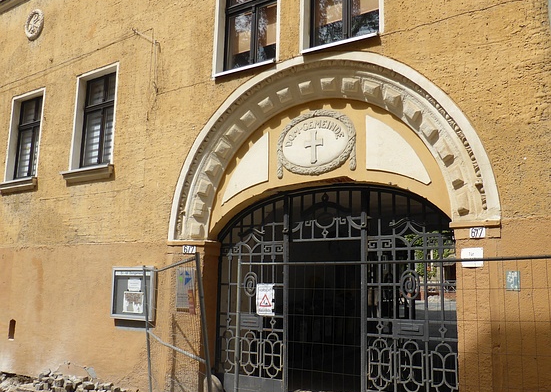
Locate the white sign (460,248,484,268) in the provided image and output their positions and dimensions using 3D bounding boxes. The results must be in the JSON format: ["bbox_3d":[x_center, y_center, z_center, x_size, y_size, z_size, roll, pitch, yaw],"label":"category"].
[{"bbox_3d":[2.208,0.694,5.934,0.010,0.215,0.300,8,-13,-33],"label":"white sign"}]

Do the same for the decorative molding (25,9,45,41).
[{"bbox_3d":[-5.473,-3.861,12.030,0.758,0.749,0.100,-6,-13,34],"label":"decorative molding"}]

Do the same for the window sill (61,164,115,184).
[{"bbox_3d":[-3.575,-0.404,10.027,1.452,0.203,0.150,-6,-13,34],"label":"window sill"}]

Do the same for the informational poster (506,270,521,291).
[{"bbox_3d":[2.518,0.904,5.609,0.140,0.208,0.012,-6,-13,34],"label":"informational poster"}]

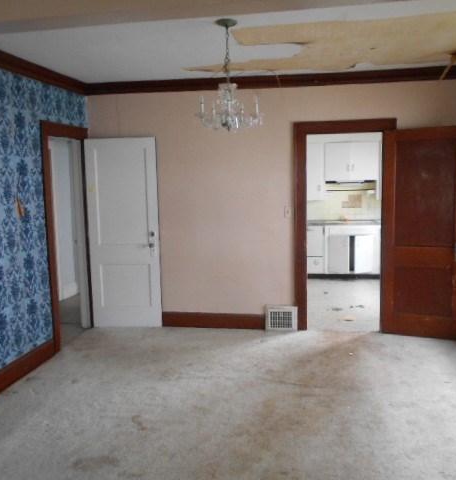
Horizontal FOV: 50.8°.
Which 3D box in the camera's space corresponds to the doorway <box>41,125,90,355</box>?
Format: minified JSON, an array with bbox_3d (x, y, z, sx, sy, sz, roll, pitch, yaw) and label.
[{"bbox_3d":[-1.581,-0.053,4.843,0.140,2.150,0.970,1,7,11],"label":"doorway"}]

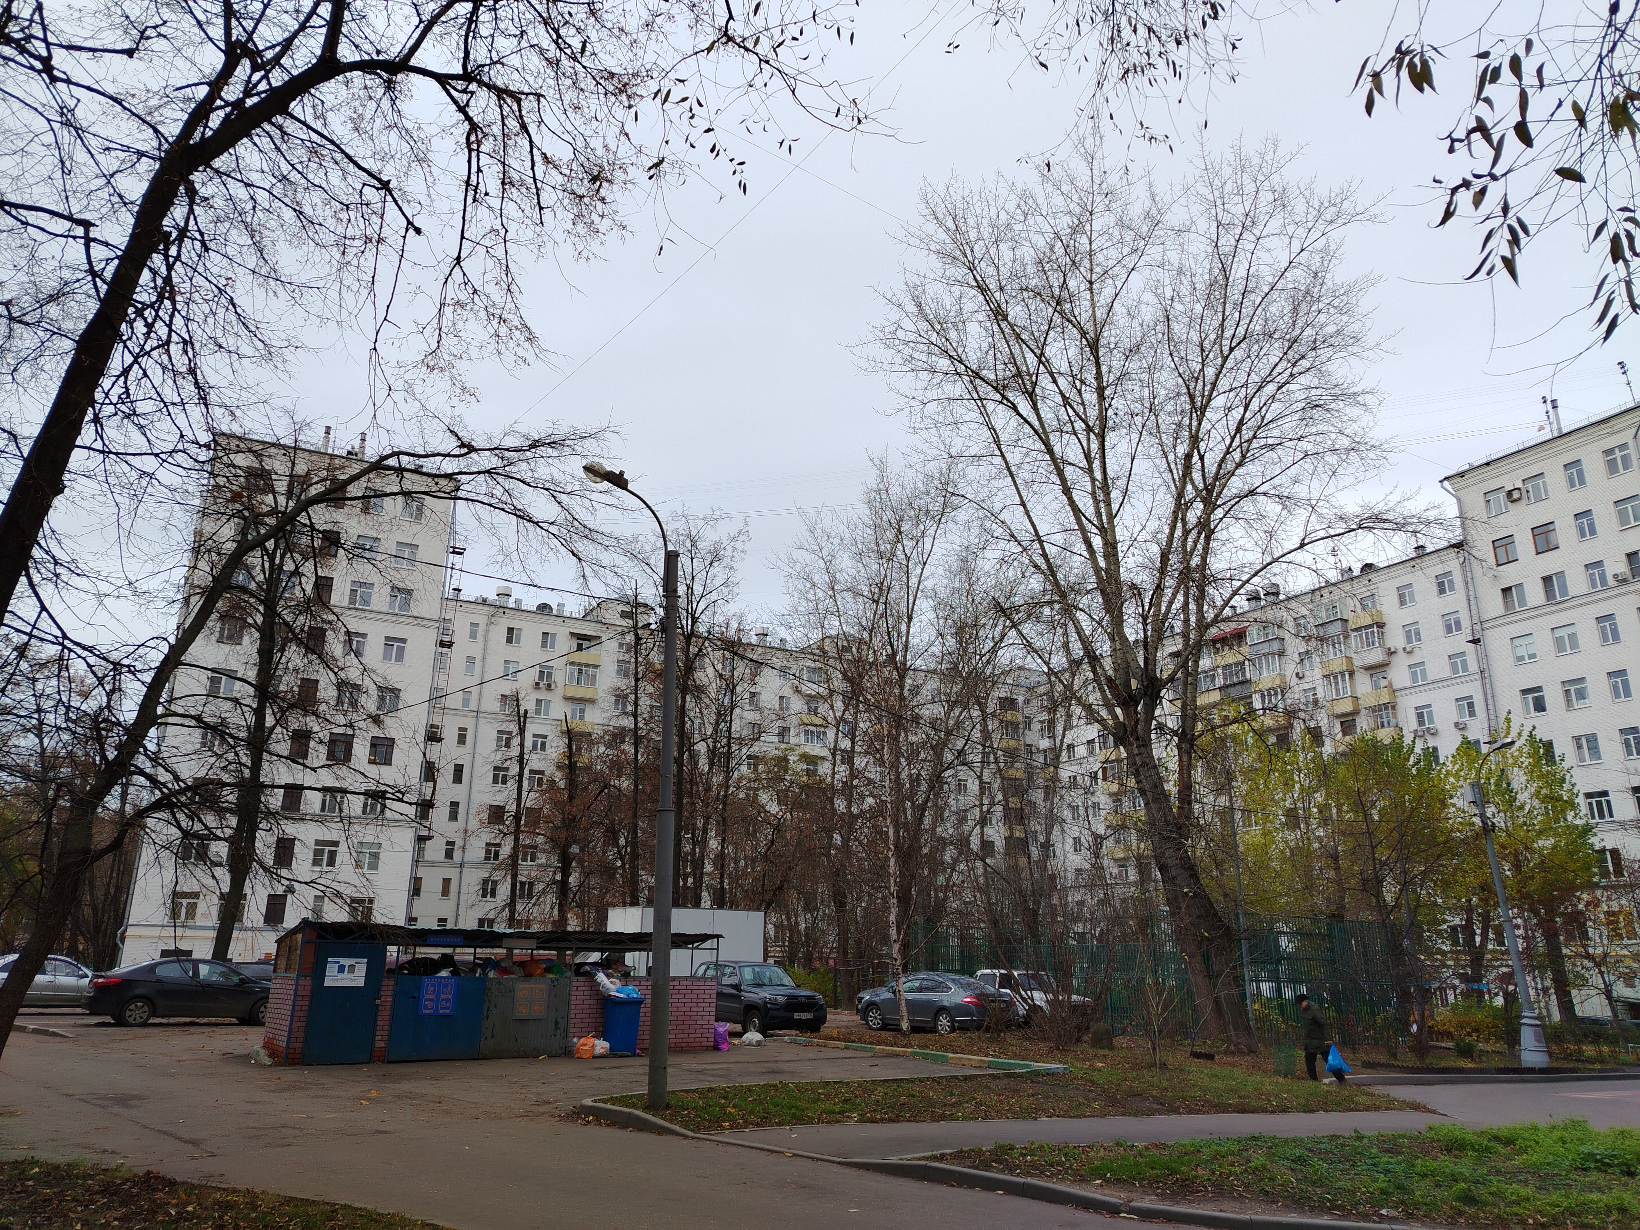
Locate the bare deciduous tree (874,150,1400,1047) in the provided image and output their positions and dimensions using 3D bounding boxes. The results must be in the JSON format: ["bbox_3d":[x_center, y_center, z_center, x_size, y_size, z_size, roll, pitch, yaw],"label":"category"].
[{"bbox_3d":[8.721,-1.727,31.500,14.350,25.700,12.500,0,-18,0],"label":"bare deciduous tree"}]

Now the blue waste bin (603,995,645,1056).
[{"bbox_3d":[-3.473,7.329,20.297,0.580,1.030,0.700,8,-19,-24],"label":"blue waste bin"}]

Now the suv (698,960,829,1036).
[{"bbox_3d":[-1.560,9.162,27.305,1.770,1.660,4.100,12,-21,-31],"label":"suv"}]

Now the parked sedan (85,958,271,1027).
[{"bbox_3d":[-14.276,8.627,26.075,4.370,1.470,1.700,13,-21,-34],"label":"parked sedan"}]

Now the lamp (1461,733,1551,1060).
[{"bbox_3d":[15.430,6.318,25.458,1.200,7.310,0.650,-14,-22,38],"label":"lamp"}]

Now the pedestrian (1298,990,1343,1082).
[{"bbox_3d":[9.319,7.877,21.134,0.750,1.580,0.550,-5,-18,17],"label":"pedestrian"}]

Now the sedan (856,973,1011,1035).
[{"bbox_3d":[3.029,10.422,30.590,1.795,1.475,4.850,15,-22,-38],"label":"sedan"}]

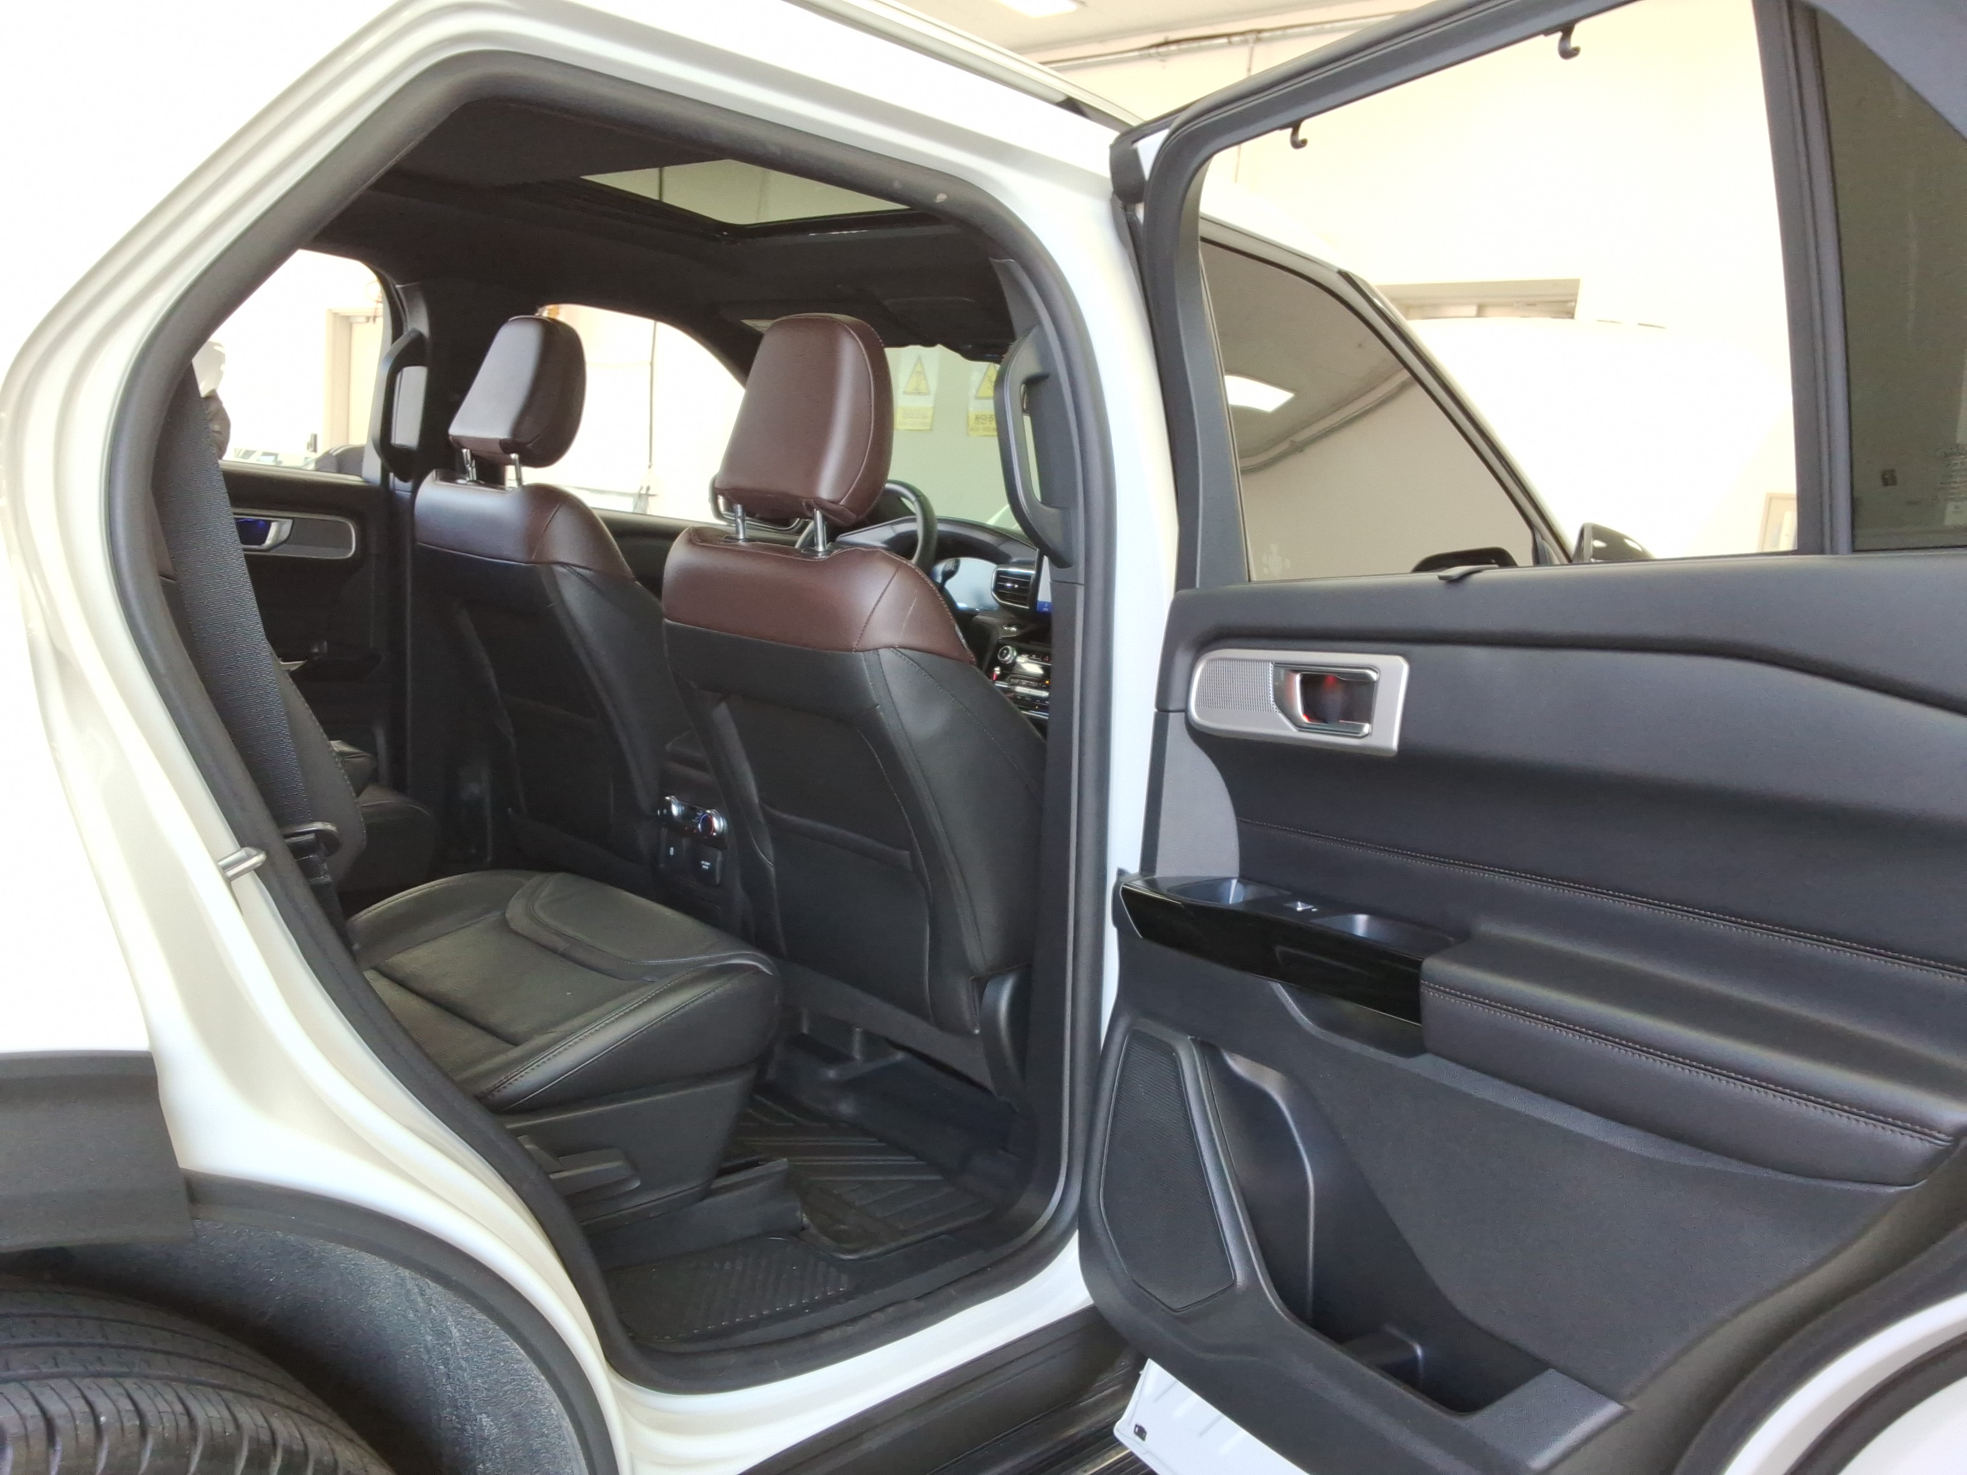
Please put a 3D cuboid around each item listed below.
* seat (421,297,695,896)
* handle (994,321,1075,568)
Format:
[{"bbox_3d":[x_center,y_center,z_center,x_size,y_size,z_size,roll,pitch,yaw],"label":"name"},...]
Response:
[{"bbox_3d":[-0.521,-0.151,2.719,0.560,1.045,0.810,13,11,43],"label":"seat"},{"bbox_3d":[0.057,-0.301,1.649,0.075,0.240,0.045,-7,5,-31],"label":"handle"}]

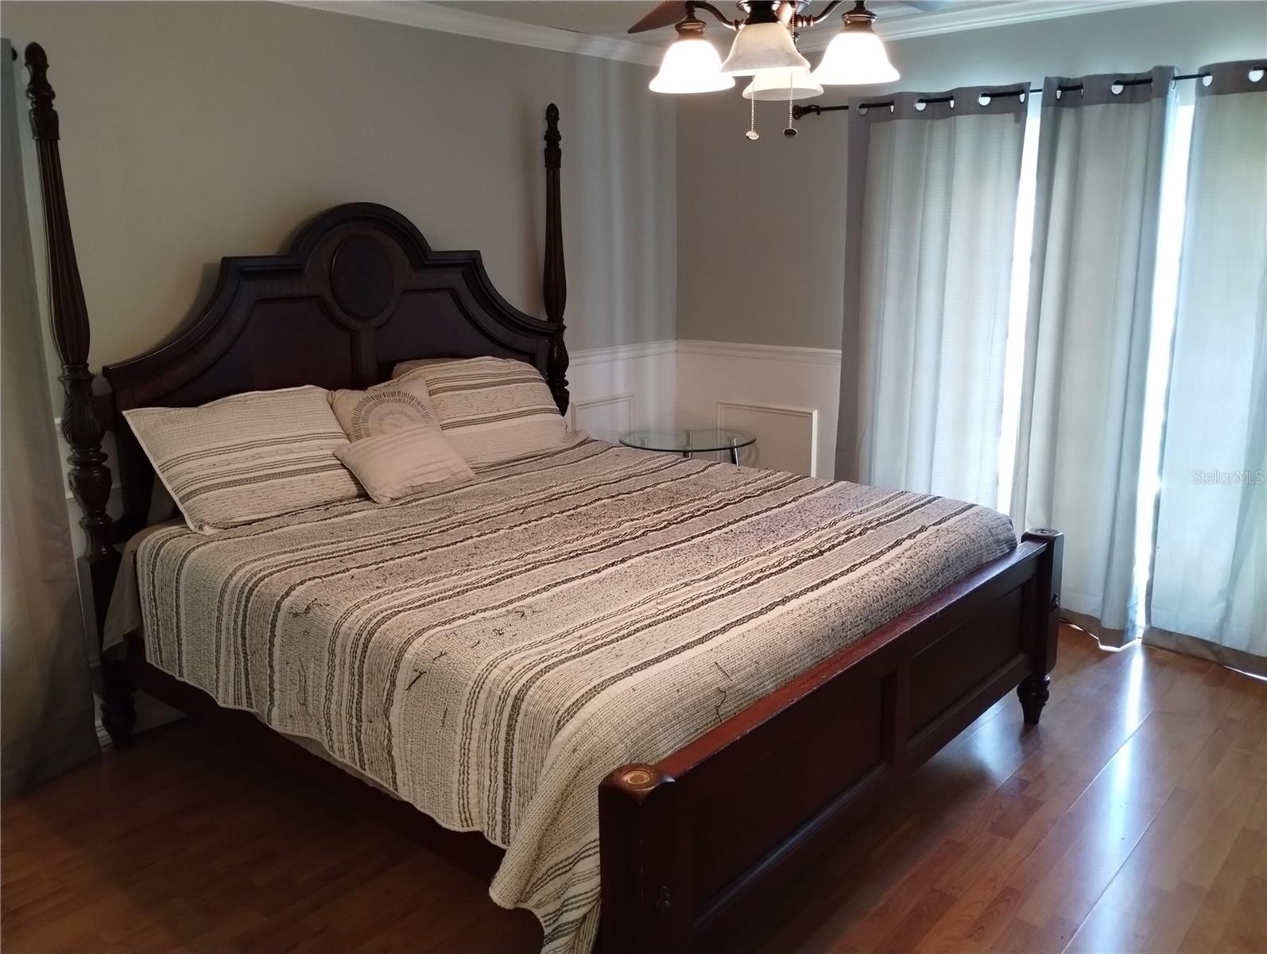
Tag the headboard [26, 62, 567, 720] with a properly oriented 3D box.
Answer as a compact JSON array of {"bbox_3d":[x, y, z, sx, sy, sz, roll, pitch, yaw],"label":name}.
[{"bbox_3d":[-0.979,-0.335,3.763,0.125,2.095,2.090,10,16,40],"label":"headboard"}]

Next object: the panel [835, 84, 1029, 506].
[{"bbox_3d":[1.199,-0.506,4.291,0.760,2.110,0.120,10,16,40],"label":"panel"}]

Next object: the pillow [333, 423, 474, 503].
[{"bbox_3d":[-0.738,-0.057,3.408,0.275,0.120,0.450,51,32,13],"label":"pillow"}]

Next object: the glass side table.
[{"bbox_3d":[0.258,0.142,4.893,0.630,0.650,0.630,10,16,40],"label":"glass side table"}]

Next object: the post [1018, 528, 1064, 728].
[{"bbox_3d":[1.288,0.488,3.279,0.110,0.658,0.110,10,16,40],"label":"post"}]

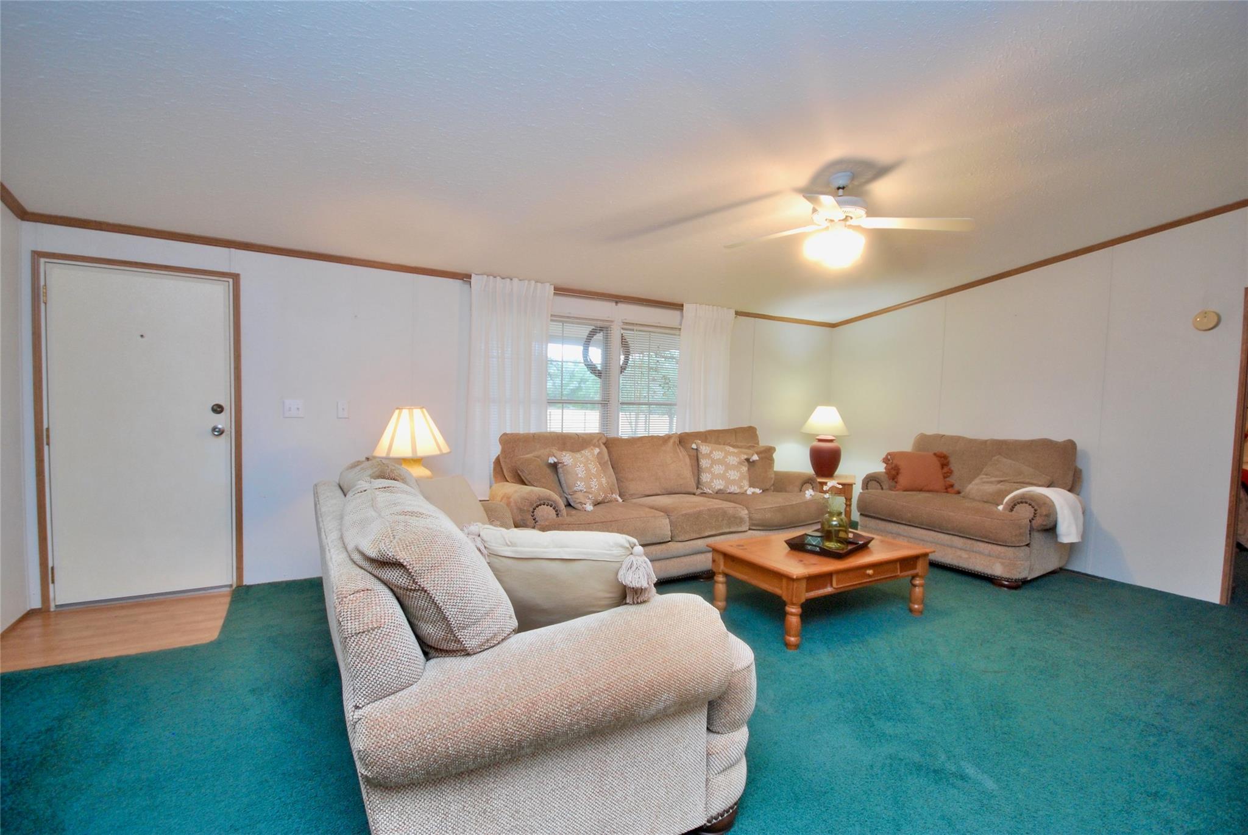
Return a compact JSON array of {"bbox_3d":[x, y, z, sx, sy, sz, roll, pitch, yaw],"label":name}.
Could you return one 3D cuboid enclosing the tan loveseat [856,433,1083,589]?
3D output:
[{"bbox_3d":[2.898,0.685,4.441,0.930,0.980,1.420,-1,4,-41],"label":"tan loveseat"}]

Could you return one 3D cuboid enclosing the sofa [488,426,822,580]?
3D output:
[{"bbox_3d":[0.334,0.636,4.043,2.520,0.980,0.990,0,3,-29],"label":"sofa"}]

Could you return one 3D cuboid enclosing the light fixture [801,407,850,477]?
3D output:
[{"bbox_3d":[1.914,0.238,4.986,0.420,0.650,0.420,0,3,-31],"label":"light fixture"}]

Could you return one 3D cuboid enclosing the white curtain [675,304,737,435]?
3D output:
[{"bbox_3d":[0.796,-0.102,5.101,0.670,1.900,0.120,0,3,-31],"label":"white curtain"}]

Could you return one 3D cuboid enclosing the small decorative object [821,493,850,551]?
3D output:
[{"bbox_3d":[1.252,0.624,3.088,0.160,0.300,0.160,0,3,-31],"label":"small decorative object"}]

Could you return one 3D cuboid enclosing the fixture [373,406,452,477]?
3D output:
[{"bbox_3d":[-1.240,0.246,3.031,0.430,0.610,0.430,0,3,-31],"label":"fixture"}]

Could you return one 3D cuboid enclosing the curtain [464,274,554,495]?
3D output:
[{"bbox_3d":[-0.888,-0.040,4.098,0.700,2.020,0.120,0,3,-31],"label":"curtain"}]

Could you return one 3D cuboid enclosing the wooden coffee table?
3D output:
[{"bbox_3d":[1.174,0.986,3.116,1.140,0.410,0.630,0,3,-28],"label":"wooden coffee table"}]

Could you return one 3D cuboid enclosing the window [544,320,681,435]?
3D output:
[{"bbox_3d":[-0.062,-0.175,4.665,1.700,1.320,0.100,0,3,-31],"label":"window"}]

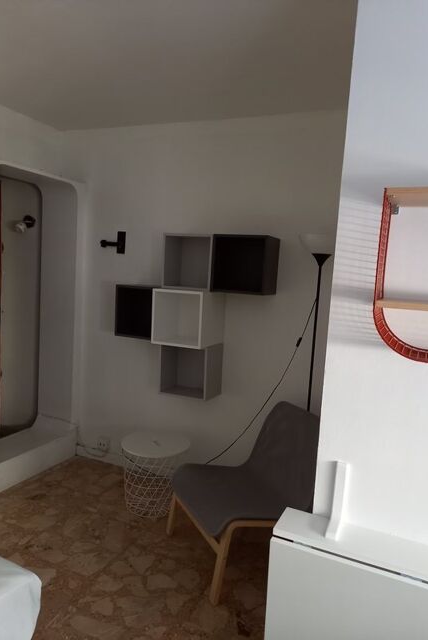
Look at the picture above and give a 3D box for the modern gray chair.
[{"bbox_3d":[0.210,0.898,2.507,0.760,0.750,0.640,0,7,-25],"label":"modern gray chair"}]

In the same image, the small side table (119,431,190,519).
[{"bbox_3d":[-0.381,0.990,2.935,0.440,0.420,0.440,3,6,0],"label":"small side table"}]

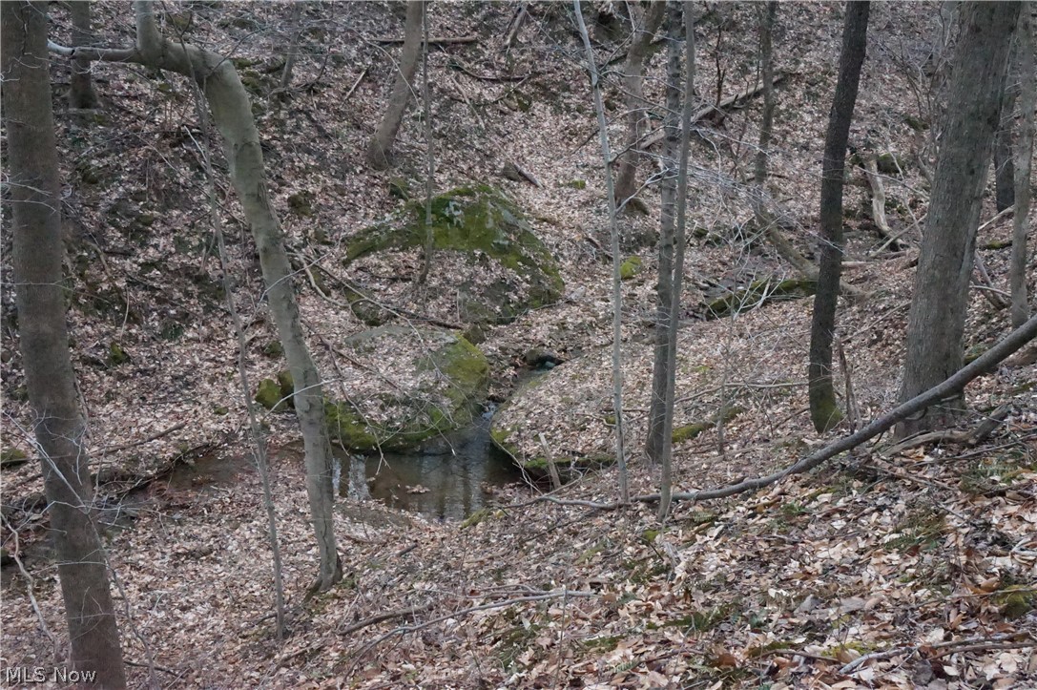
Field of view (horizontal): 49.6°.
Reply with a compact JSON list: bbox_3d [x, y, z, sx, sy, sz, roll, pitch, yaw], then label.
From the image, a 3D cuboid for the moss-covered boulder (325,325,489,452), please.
[{"bbox_3d":[-1.500,0.570,15.000,2.100,1.150,1.850,0,15,0],"label":"moss-covered boulder"}]

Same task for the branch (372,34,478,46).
[{"bbox_3d":[-1.810,-5.960,22.000,2.050,0.130,0.170,0,15,0],"label":"branch"}]

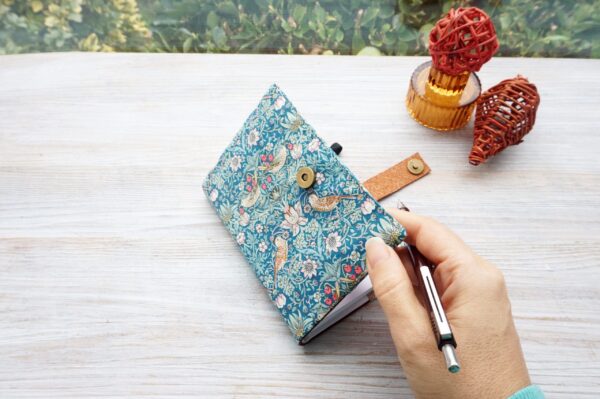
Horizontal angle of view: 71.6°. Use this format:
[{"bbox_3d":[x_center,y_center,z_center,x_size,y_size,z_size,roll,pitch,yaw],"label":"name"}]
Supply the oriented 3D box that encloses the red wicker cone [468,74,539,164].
[{"bbox_3d":[0.187,-0.070,0.392,0.053,0.053,0.097,31,70,18],"label":"red wicker cone"}]

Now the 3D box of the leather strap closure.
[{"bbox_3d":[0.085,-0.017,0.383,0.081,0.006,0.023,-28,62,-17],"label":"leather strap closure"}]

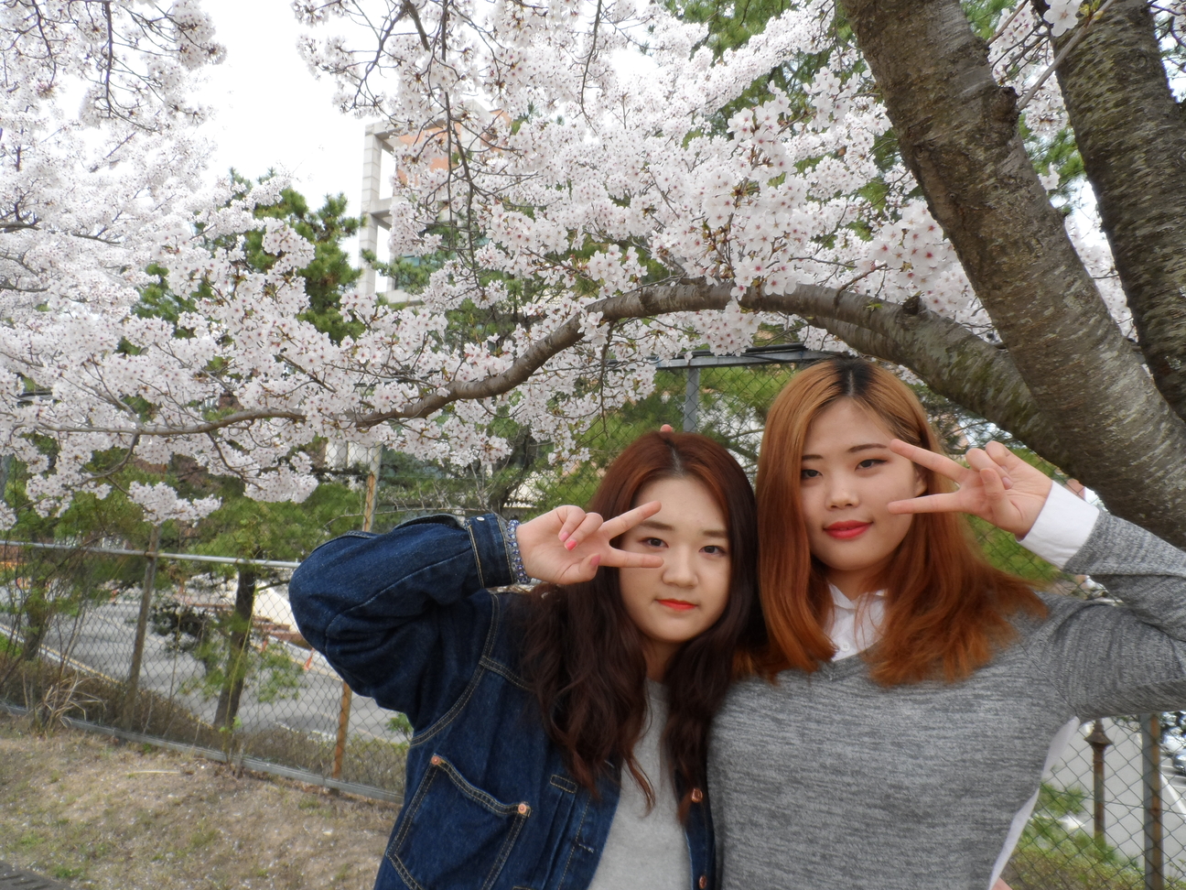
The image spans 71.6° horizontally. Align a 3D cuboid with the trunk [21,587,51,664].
[{"bbox_3d":[-4.487,1.445,6.612,0.127,0.598,0.127,2,-4,27],"label":"trunk"}]

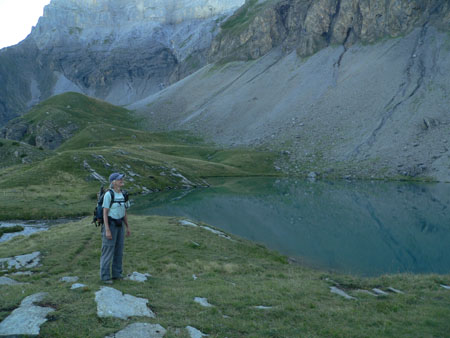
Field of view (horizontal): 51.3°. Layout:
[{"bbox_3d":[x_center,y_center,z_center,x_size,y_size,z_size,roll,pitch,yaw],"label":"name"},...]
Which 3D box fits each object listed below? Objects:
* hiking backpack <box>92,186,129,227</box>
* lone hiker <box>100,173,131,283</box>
[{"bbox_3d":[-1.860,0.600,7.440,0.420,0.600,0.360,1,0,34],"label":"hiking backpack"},{"bbox_3d":[-1.720,0.926,7.350,0.370,1.720,0.520,1,0,34],"label":"lone hiker"}]

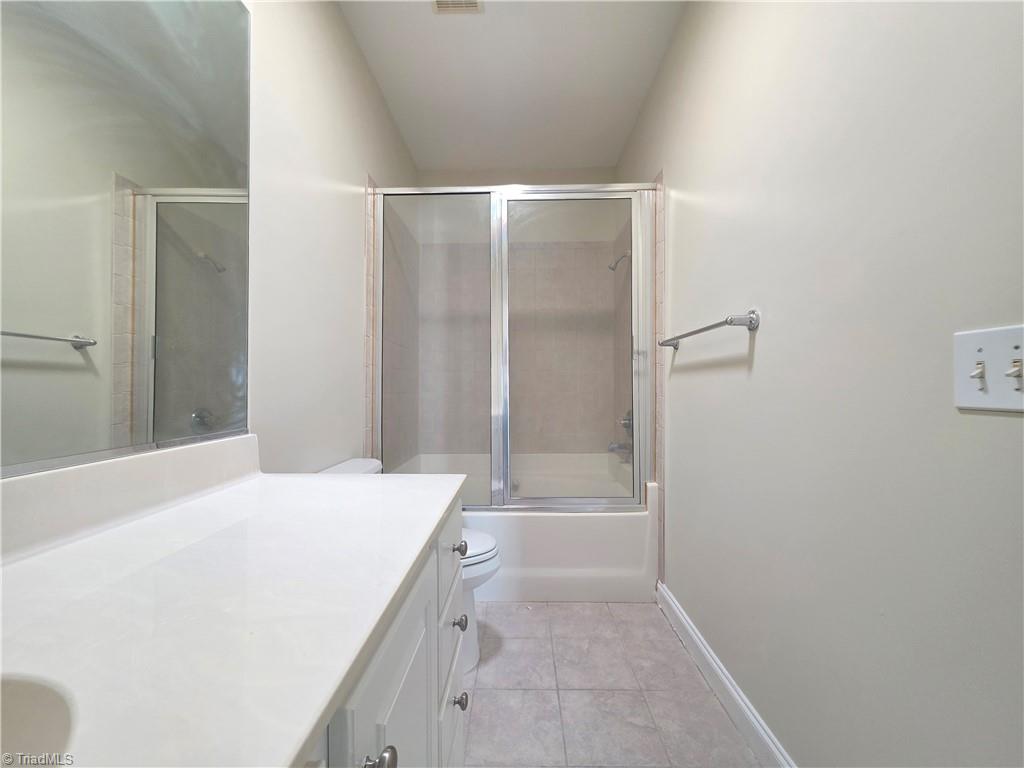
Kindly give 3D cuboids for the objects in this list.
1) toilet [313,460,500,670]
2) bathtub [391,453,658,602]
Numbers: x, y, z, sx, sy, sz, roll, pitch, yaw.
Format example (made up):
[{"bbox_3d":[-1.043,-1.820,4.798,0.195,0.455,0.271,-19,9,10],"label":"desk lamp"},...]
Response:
[{"bbox_3d":[-0.384,0.750,1.582,0.690,0.790,0.430,0,-1,1],"label":"toilet"},{"bbox_3d":[0.034,0.847,2.447,1.490,0.610,0.870,0,-1,1],"label":"bathtub"}]

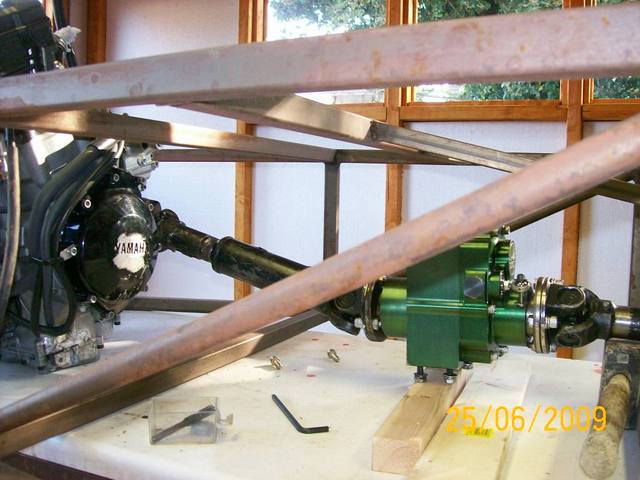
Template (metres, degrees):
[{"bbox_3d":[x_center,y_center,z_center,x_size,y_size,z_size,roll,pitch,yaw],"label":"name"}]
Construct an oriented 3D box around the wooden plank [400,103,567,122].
[{"bbox_3d":[0.552,-0.432,2.280,0.546,0.054,0.060,2,3,15],"label":"wooden plank"}]

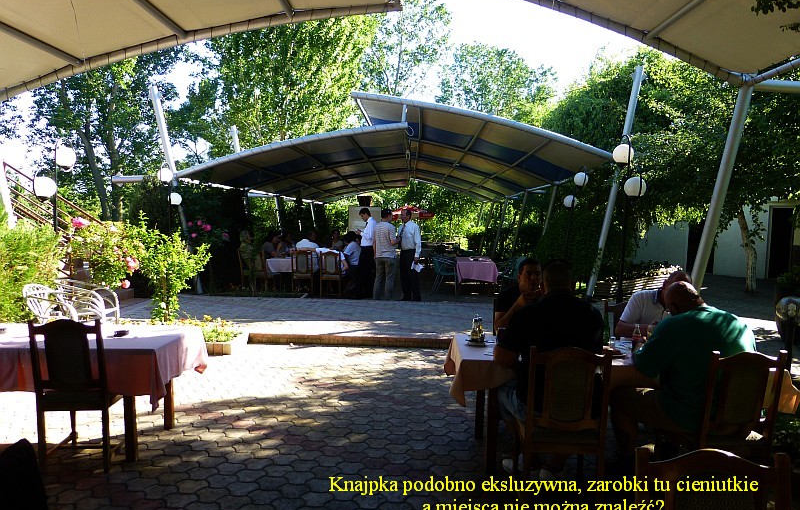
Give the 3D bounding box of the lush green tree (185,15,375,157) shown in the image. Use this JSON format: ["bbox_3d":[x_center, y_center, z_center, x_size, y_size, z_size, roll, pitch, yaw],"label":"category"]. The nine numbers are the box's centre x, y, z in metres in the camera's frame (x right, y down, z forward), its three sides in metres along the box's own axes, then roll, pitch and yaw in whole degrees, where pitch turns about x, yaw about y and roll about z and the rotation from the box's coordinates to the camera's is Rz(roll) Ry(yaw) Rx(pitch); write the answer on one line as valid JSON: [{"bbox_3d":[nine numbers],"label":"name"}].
[{"bbox_3d":[-5.469,-5.924,26.729,8.200,11.800,7.800,1,3,0],"label":"lush green tree"}]

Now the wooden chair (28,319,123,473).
[{"bbox_3d":[-2.085,0.890,3.738,0.470,0.985,0.540,0,3,-2],"label":"wooden chair"}]

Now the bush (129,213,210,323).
[{"bbox_3d":[-3.240,0.250,7.778,1.120,1.590,1.020,0,3,0],"label":"bush"}]

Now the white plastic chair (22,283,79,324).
[{"bbox_3d":[-4.170,0.777,6.907,0.640,0.840,0.580,0,3,-2],"label":"white plastic chair"}]

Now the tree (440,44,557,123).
[{"bbox_3d":[6.550,-7.439,37.652,7.800,14.100,7.600,1,3,0],"label":"tree"}]

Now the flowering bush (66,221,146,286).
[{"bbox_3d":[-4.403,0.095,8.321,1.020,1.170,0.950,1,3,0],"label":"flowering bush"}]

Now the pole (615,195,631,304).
[{"bbox_3d":[3.294,0.074,8.212,0.110,2.000,0.110,1,3,0],"label":"pole"}]

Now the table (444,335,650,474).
[{"bbox_3d":[1.130,0.998,3.825,1.600,0.760,0.840,0,3,0],"label":"table"}]

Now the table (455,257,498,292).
[{"bbox_3d":[1.570,0.456,11.446,0.870,0.750,0.870,0,3,0],"label":"table"}]

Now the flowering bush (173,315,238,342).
[{"bbox_3d":[-2.470,0.880,7.009,0.720,0.270,0.680,1,3,0],"label":"flowering bush"}]

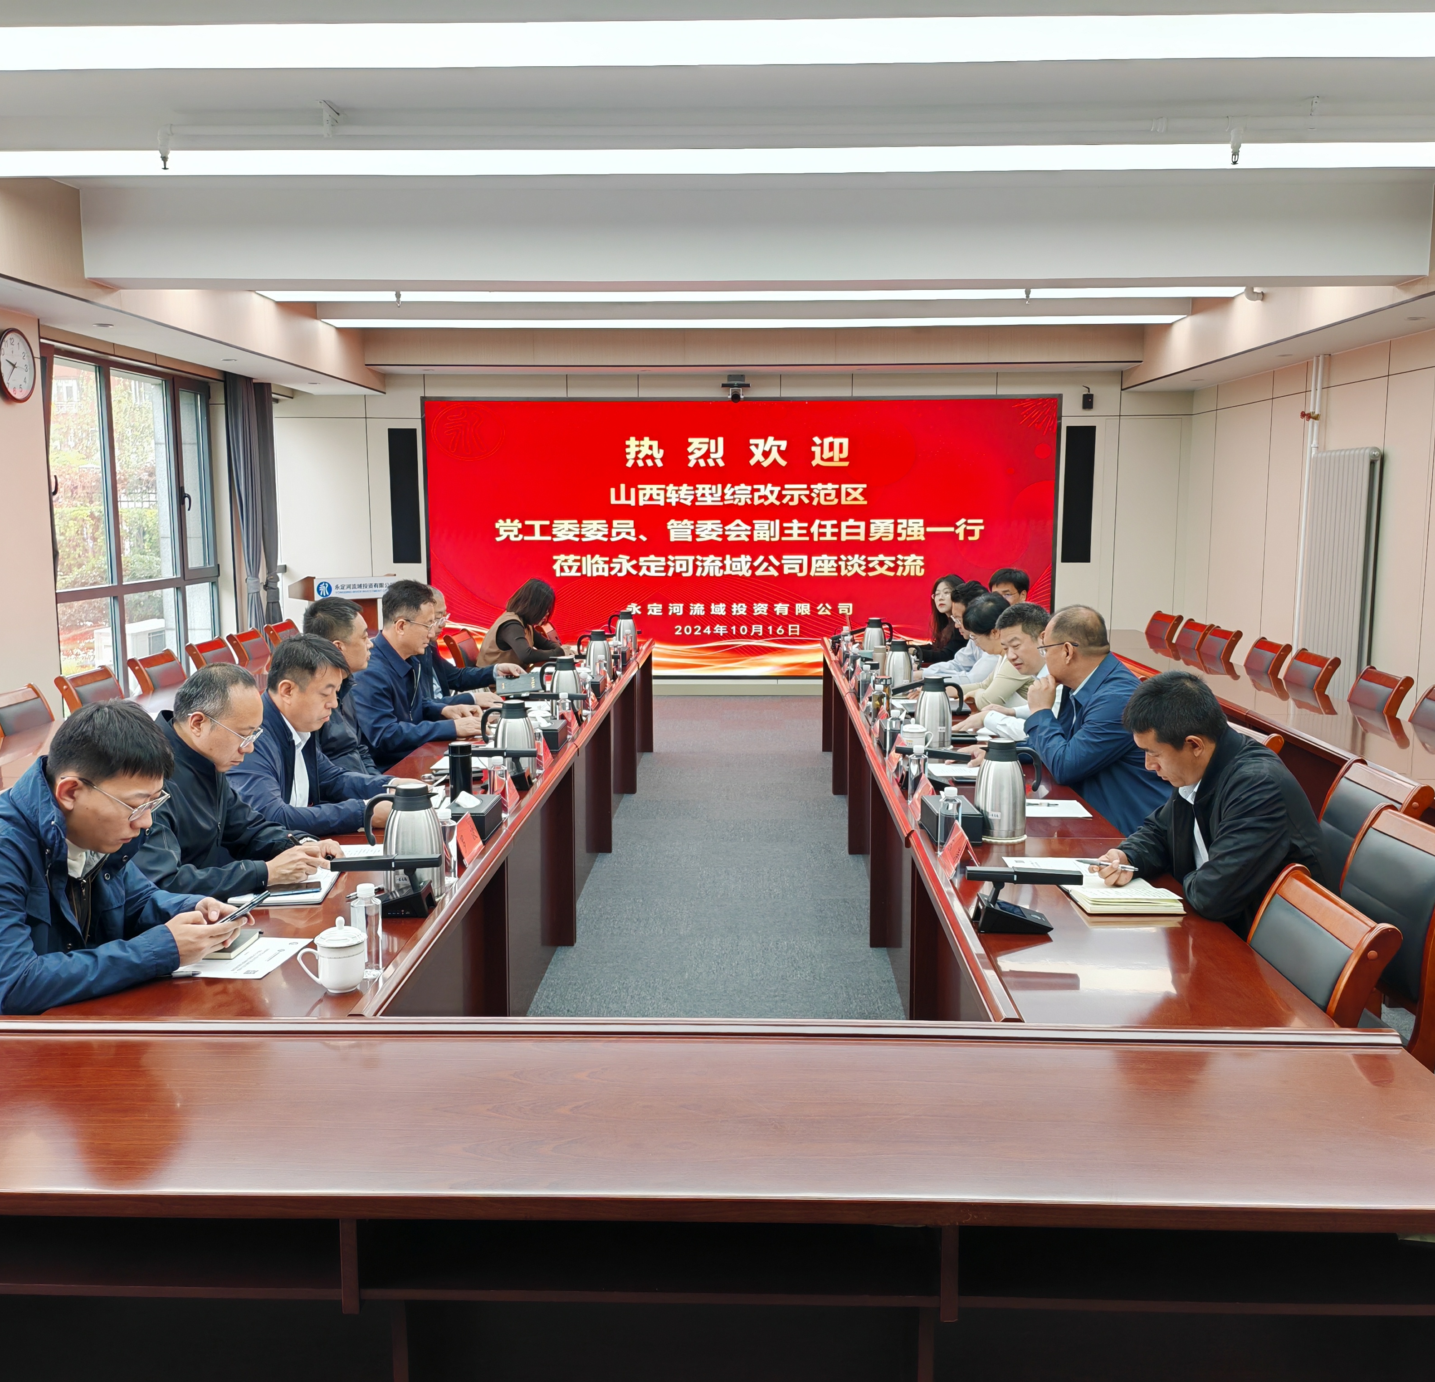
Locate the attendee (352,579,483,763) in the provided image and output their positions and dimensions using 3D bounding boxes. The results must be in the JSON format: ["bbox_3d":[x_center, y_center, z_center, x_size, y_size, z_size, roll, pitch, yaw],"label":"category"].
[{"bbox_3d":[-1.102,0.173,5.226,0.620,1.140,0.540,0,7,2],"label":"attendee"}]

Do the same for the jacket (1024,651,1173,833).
[{"bbox_3d":[1.273,0.209,4.624,0.560,0.660,0.560,0,7,2],"label":"jacket"}]

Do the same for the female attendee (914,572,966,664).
[{"bbox_3d":[1.426,-0.058,8.275,0.660,1.220,0.480,-2,8,-11],"label":"female attendee"}]

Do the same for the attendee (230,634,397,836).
[{"bbox_3d":[-1.252,0.448,4.306,0.690,1.255,0.560,1,8,7],"label":"attendee"}]

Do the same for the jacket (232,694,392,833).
[{"bbox_3d":[-1.175,0.314,3.986,0.520,0.640,0.550,0,7,2],"label":"jacket"}]

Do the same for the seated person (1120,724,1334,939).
[{"bbox_3d":[1.132,0.584,3.336,0.600,1.260,0.520,0,8,2],"label":"seated person"}]

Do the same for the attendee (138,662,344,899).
[{"bbox_3d":[-1.263,0.542,3.567,0.700,1.260,0.570,1,7,5],"label":"attendee"}]

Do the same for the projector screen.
[{"bbox_3d":[0.189,-1.263,11.990,5.298,2.359,0.080,0,7,2],"label":"projector screen"}]

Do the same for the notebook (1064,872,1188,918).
[{"bbox_3d":[0.936,0.468,3.332,0.215,0.028,0.290,0,7,0],"label":"notebook"}]

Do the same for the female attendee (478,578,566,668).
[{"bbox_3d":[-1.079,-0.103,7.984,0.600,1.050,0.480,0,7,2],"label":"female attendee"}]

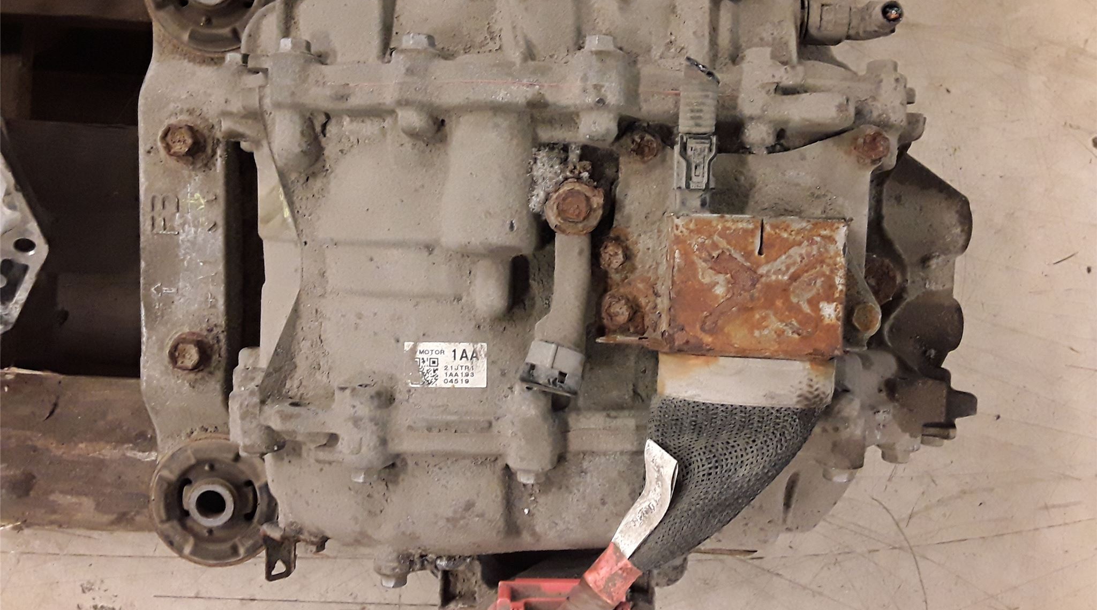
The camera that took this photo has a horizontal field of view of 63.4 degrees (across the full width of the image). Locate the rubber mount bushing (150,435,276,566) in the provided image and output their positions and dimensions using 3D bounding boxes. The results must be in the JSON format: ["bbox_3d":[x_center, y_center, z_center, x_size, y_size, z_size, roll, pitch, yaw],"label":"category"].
[{"bbox_3d":[-0.214,0.124,0.584,0.084,0.055,0.084,0,95,-2],"label":"rubber mount bushing"}]

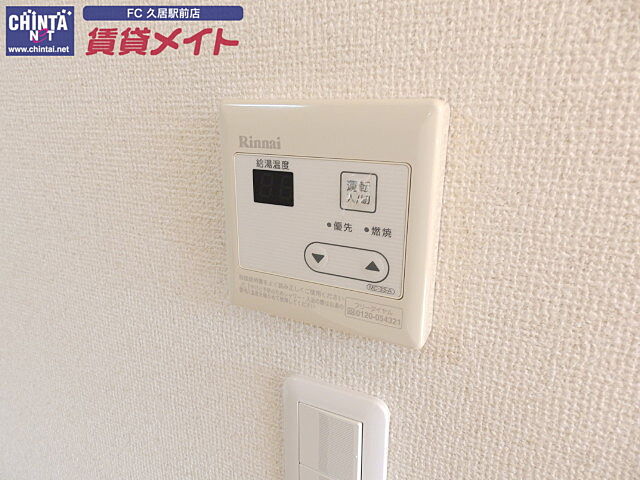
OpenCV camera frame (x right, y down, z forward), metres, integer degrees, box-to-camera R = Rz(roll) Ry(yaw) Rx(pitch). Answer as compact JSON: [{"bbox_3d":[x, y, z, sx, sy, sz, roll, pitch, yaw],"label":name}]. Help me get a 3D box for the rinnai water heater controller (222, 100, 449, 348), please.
[{"bbox_3d":[0.000,-0.009,0.211,0.119,0.121,0.017,8,19,25],"label":"rinnai water heater controller"}]

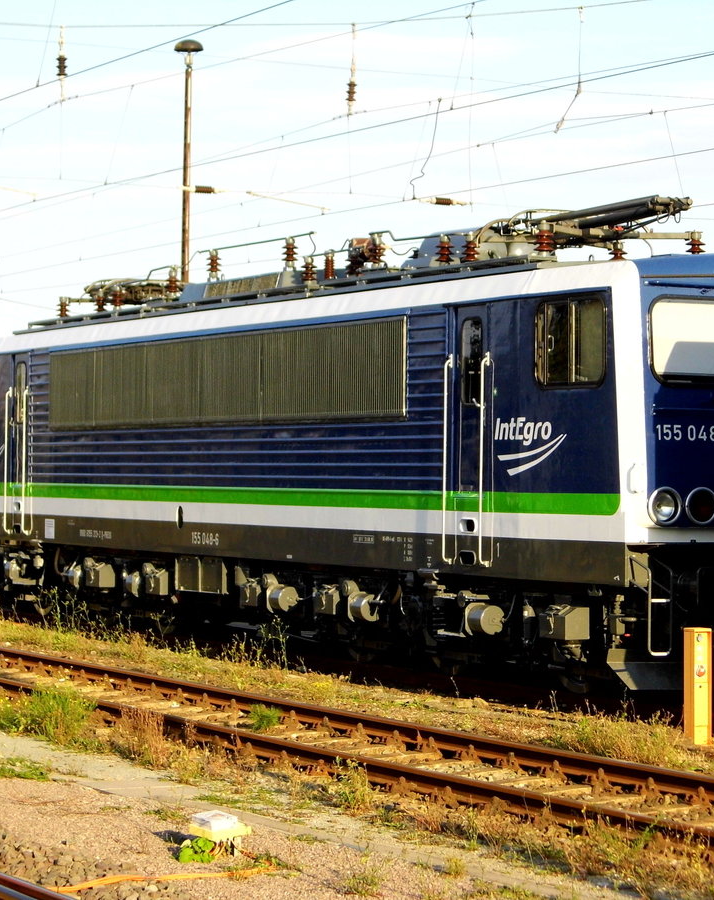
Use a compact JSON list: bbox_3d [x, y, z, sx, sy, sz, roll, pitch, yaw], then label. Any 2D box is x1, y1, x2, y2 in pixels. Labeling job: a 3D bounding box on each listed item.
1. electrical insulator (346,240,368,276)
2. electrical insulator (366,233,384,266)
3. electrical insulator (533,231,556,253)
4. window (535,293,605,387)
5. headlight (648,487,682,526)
[{"bbox_3d":[-0.013,-2.088,30.700,0.210,0.380,0.210,0,0,-26],"label":"electrical insulator"},{"bbox_3d":[0.205,-2.144,30.255,0.195,0.350,0.195,0,0,0],"label":"electrical insulator"},{"bbox_3d":[1.782,-1.974,26.682,0.205,0.235,0.205,0,0,0],"label":"electrical insulator"},{"bbox_3d":[1.906,-0.954,25.033,0.060,0.816,1.149,0,0,-28],"label":"window"},{"bbox_3d":[2.652,0.484,24.167,0.330,0.330,0.100,0,0,-26],"label":"headlight"}]

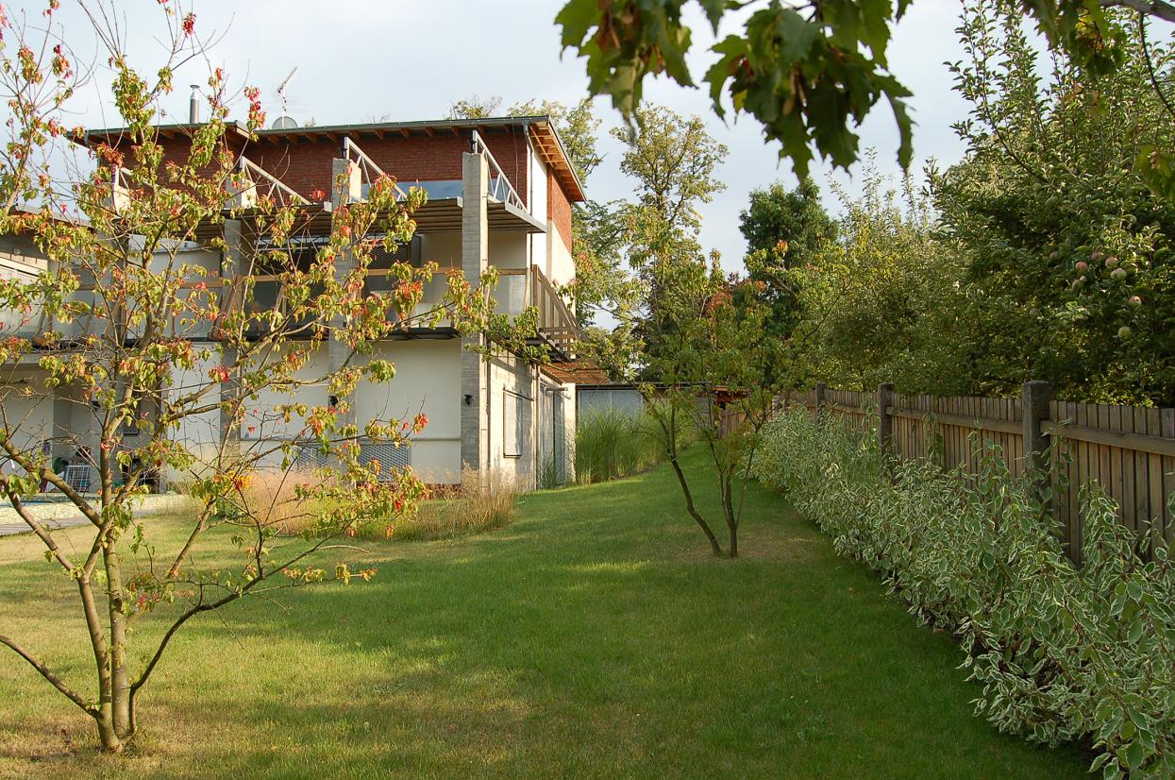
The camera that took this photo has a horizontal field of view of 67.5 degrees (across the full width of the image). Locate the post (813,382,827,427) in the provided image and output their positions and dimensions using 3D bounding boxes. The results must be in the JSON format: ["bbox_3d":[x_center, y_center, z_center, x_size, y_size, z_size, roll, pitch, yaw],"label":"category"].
[{"bbox_3d":[2.886,0.553,10.850,0.105,1.300,0.105,0,-3,5],"label":"post"}]

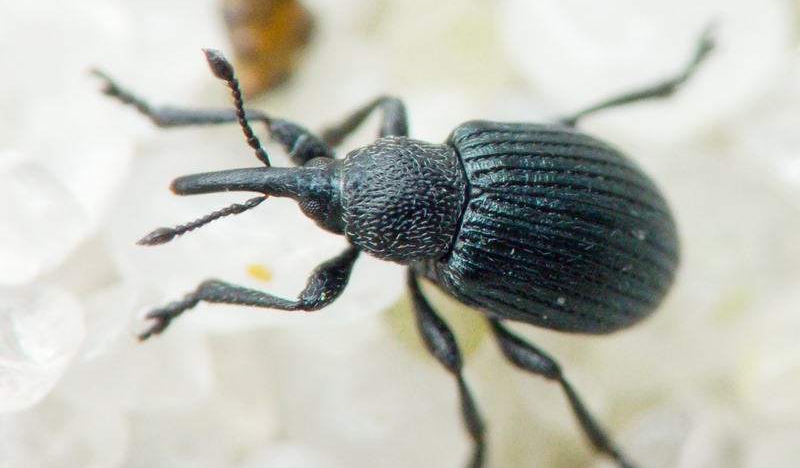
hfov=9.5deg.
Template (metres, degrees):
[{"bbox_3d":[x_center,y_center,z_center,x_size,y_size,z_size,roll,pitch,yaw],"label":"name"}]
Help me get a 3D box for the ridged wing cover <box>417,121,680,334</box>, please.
[{"bbox_3d":[0.001,0.000,0.031,0.002,0.001,0.001,16,77,-17],"label":"ridged wing cover"}]

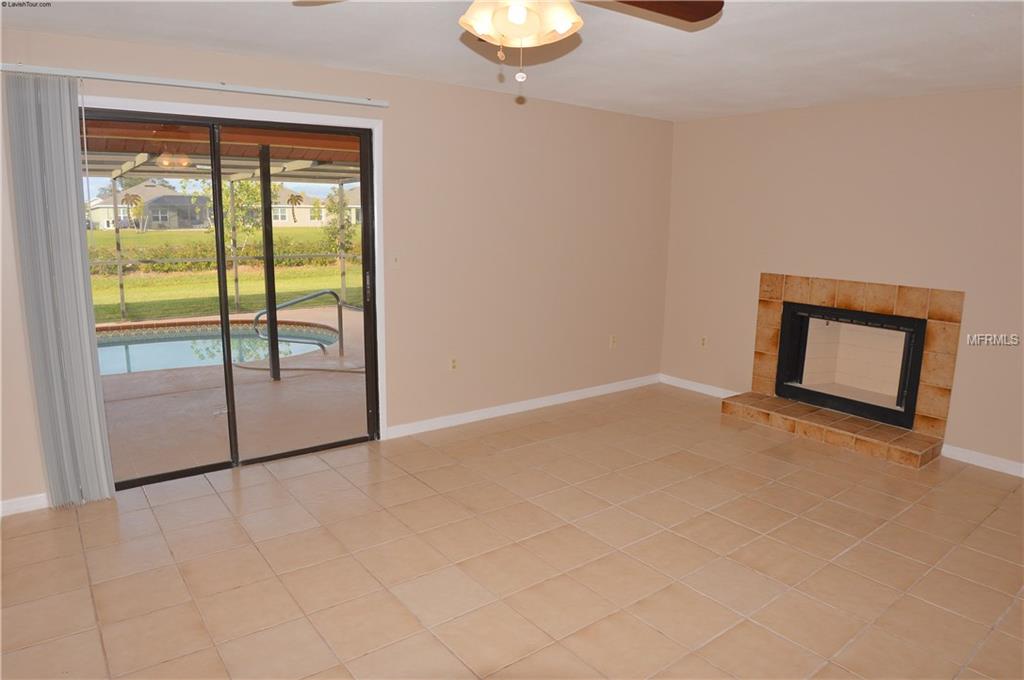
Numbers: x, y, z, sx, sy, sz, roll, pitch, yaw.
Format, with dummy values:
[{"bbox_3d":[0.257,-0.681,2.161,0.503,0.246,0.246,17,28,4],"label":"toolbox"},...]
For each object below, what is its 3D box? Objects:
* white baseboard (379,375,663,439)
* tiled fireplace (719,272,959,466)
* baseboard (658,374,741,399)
[{"bbox_3d":[0.300,0.516,5.243,2.944,0.087,0.015,-7,13,-37],"label":"white baseboard"},{"bbox_3d":[2.319,0.144,4.563,0.396,1.116,1.444,-7,13,-37],"label":"tiled fireplace"},{"bbox_3d":[1.758,0.452,5.745,0.015,0.087,0.986,-7,13,-37],"label":"baseboard"}]

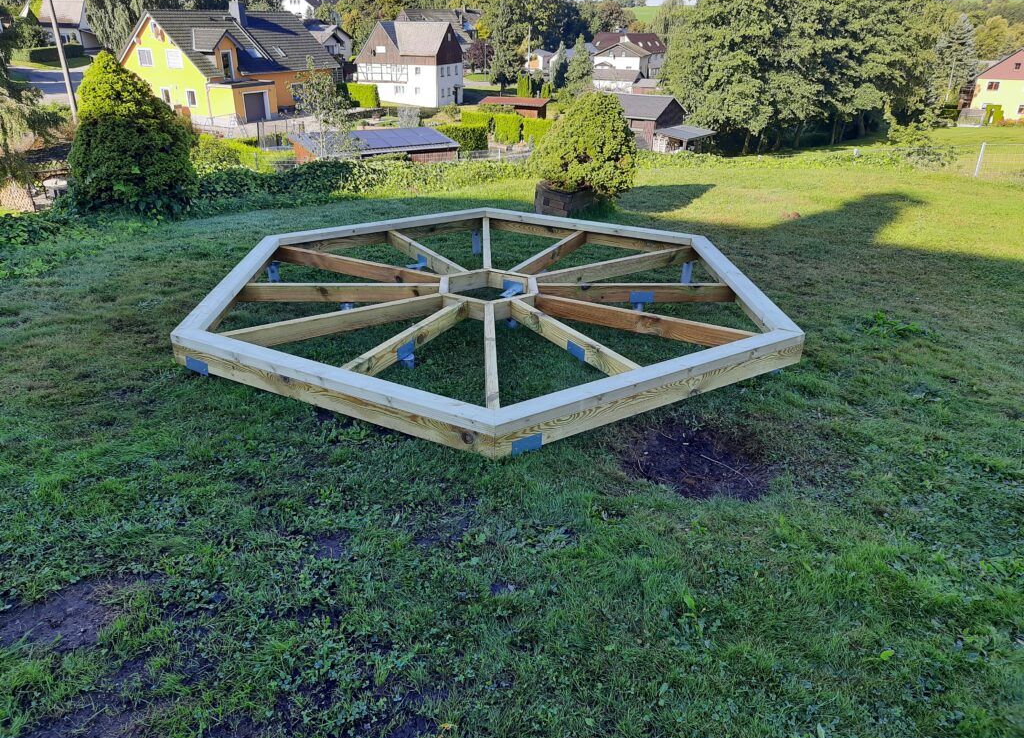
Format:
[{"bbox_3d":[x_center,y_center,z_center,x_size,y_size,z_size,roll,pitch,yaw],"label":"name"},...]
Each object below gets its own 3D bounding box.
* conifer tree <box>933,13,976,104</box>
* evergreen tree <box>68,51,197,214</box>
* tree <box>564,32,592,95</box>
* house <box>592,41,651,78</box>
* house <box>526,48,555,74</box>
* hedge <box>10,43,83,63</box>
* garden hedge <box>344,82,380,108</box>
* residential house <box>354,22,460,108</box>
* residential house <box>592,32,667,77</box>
[{"bbox_3d":[58.707,-40.192,97.901,5.400,12.243,5.400,1,25,0],"label":"conifer tree"},{"bbox_3d":[-4.452,-2.707,8.434,1.380,1.740,1.380,1,25,0],"label":"evergreen tree"},{"bbox_3d":[9.245,-42.141,101.868,3.700,8.000,3.700,1,25,0],"label":"tree"},{"bbox_3d":[22.978,-64.168,154.677,9.600,7.720,12.500,8,26,15],"label":"house"},{"bbox_3d":[7.303,-74.094,177.311,5.800,4.560,6.500,14,28,25],"label":"house"},{"bbox_3d":[-54.297,-36.888,87.109,2.200,1.300,8.000,14,28,25],"label":"hedge"},{"bbox_3d":[-16.572,-30.944,83.534,3.476,2.446,1.300,1,25,0],"label":"garden hedge"},{"bbox_3d":[-12.963,-39.299,94.948,10.700,9.600,8.000,9,27,17],"label":"residential house"},{"bbox_3d":[25.998,-73.164,172.661,17.927,9.445,11.000,1,25,0],"label":"residential house"}]

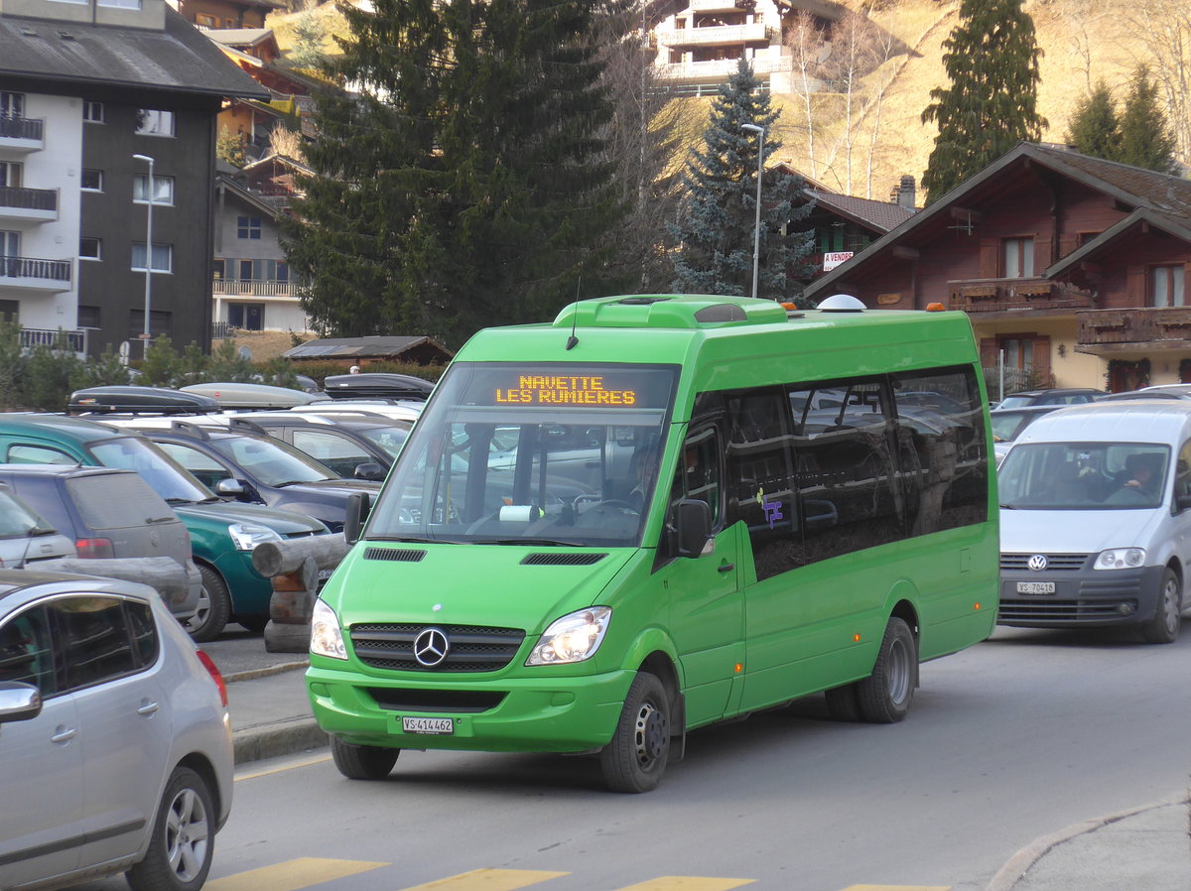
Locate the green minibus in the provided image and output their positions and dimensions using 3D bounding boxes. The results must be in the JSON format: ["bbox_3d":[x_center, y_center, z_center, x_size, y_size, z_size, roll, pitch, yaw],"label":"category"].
[{"bbox_3d":[0.478,0.451,30.269,2.150,2.830,7.380,1,3,23],"label":"green minibus"}]

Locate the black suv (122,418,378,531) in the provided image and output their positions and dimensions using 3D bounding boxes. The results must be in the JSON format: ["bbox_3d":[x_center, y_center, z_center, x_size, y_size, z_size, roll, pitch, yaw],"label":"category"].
[{"bbox_3d":[-3.380,0.620,41.100,4.350,1.690,1.850,1,2,23],"label":"black suv"}]

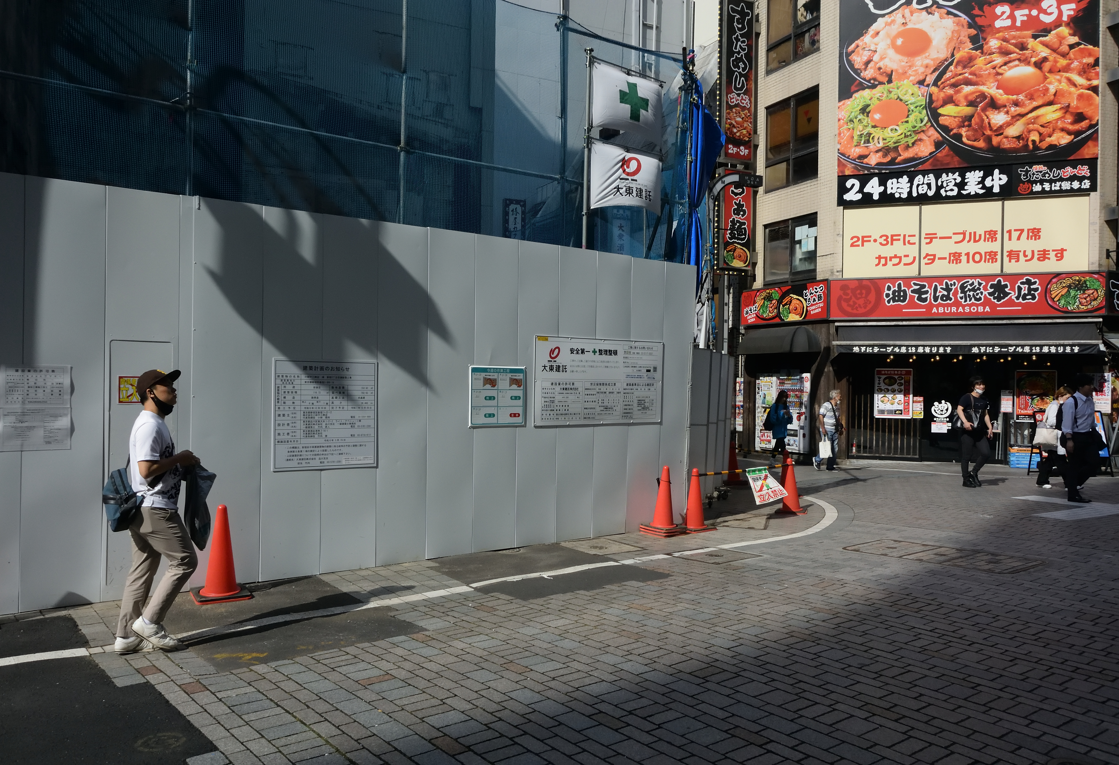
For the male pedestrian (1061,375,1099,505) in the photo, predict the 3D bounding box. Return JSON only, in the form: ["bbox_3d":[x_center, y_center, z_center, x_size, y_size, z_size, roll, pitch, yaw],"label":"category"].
[{"bbox_3d":[7.579,0.785,12.500,0.570,1.820,0.520,1,0,28],"label":"male pedestrian"}]

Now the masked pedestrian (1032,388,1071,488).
[{"bbox_3d":[8.130,0.896,14.150,0.620,1.640,0.500,1,0,25],"label":"masked pedestrian"}]

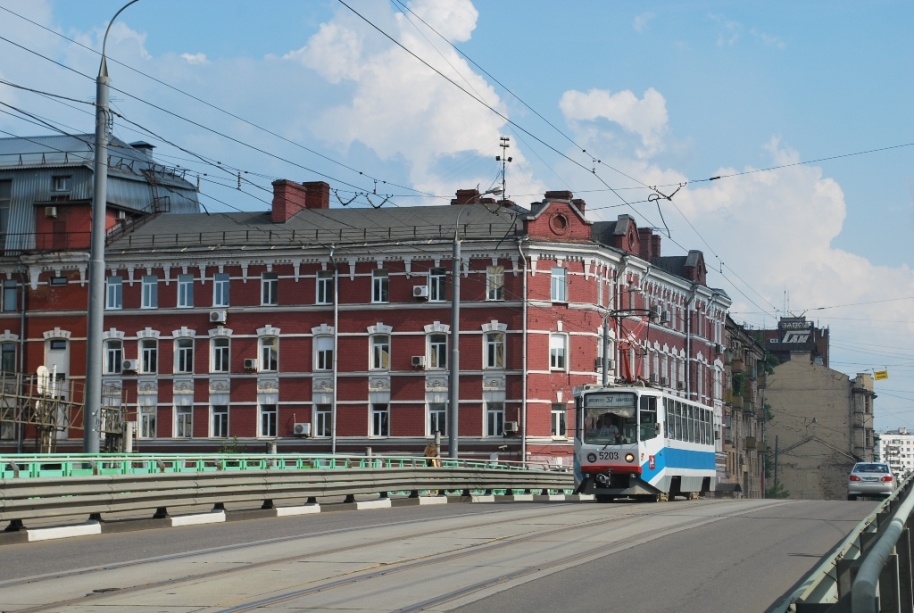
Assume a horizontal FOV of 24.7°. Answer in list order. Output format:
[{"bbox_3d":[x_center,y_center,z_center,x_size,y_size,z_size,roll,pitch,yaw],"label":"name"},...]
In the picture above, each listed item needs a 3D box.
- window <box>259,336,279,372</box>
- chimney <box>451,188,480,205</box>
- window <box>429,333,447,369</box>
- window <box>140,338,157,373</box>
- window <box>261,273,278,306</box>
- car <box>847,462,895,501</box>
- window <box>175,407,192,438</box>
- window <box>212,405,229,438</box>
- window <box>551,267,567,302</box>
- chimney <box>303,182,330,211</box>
[{"bbox_3d":[-9.780,2.493,108.318,0.959,1.822,0.200,-1,-5,17],"label":"window"},{"bbox_3d":[0.608,-5.523,108.807,1.282,0.990,0.900,-1,-6,15],"label":"chimney"},{"bbox_3d":[-0.978,2.230,105.695,0.881,1.778,0.200,-1,-5,17],"label":"window"},{"bbox_3d":[-16.300,2.643,110.265,0.862,1.855,0.200,-1,-5,17],"label":"window"},{"bbox_3d":[-9.354,-0.856,104.382,0.916,1.702,0.200,-1,-6,15],"label":"window"},{"bbox_3d":[15.936,6.704,79.800,1.710,1.470,4.400,0,-5,13],"label":"car"},{"bbox_3d":[-13.745,5.846,104.930,0.943,1.609,0.200,-1,-6,15],"label":"window"},{"bbox_3d":[-12.322,5.997,108.759,0.852,1.720,0.200,-1,-5,17],"label":"window"},{"bbox_3d":[4.998,-1.048,101.704,0.898,1.717,0.200,3,-6,-27],"label":"window"},{"bbox_3d":[-7.573,-5.699,112.377,1.101,1.844,1.150,-1,-6,15],"label":"chimney"}]

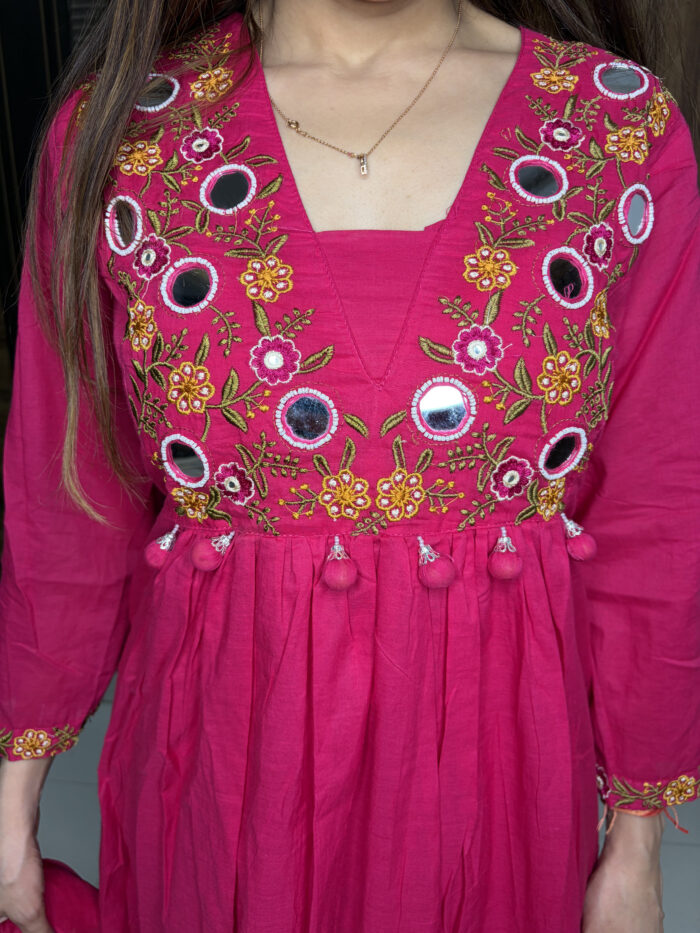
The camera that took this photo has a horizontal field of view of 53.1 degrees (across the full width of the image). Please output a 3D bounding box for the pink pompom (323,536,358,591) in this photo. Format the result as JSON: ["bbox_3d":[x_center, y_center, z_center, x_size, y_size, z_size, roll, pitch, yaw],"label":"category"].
[{"bbox_3d":[-0.006,0.060,0.435,0.022,0.035,0.022,-2,18,0],"label":"pink pompom"}]

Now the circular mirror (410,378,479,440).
[{"bbox_3d":[0.055,-0.034,0.414,0.037,0.037,0.005,3,3,4],"label":"circular mirror"}]

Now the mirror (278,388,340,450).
[{"bbox_3d":[-0.026,-0.029,0.423,0.037,0.037,0.005,2,6,1],"label":"mirror"}]

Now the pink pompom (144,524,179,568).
[{"bbox_3d":[-0.126,0.053,0.476,0.019,0.031,0.019,32,-5,0],"label":"pink pompom"}]

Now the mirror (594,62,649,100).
[{"bbox_3d":[0.188,-0.269,0.487,0.037,0.037,0.005,2,-24,2],"label":"mirror"}]

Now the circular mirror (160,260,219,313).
[{"bbox_3d":[-0.104,-0.117,0.452,0.039,0.039,0.006,2,-11,9],"label":"circular mirror"}]

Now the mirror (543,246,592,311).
[{"bbox_3d":[0.129,-0.112,0.415,0.037,0.037,0.005,-7,-4,-22],"label":"mirror"}]

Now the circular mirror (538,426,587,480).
[{"bbox_3d":[0.140,-0.008,0.455,0.039,0.039,0.006,-6,34,-28],"label":"circular mirror"}]

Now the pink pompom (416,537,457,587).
[{"bbox_3d":[0.050,0.058,0.420,0.022,0.034,0.022,-27,-5,0],"label":"pink pompom"}]

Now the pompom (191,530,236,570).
[{"bbox_3d":[-0.088,0.053,0.456,0.033,0.020,0.020,-41,0,-5],"label":"pompom"}]

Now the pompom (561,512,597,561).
[{"bbox_3d":[0.151,0.047,0.469,0.020,0.035,0.020,-29,-5,0],"label":"pompom"}]

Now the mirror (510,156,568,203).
[{"bbox_3d":[0.118,-0.180,0.439,0.037,0.037,0.005,0,-20,-6],"label":"mirror"}]

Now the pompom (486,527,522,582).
[{"bbox_3d":[0.096,0.054,0.432,0.021,0.032,0.021,-2,-5,0],"label":"pompom"}]

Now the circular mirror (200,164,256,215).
[{"bbox_3d":[-0.077,-0.176,0.446,0.037,0.037,0.005,7,-16,13],"label":"circular mirror"}]

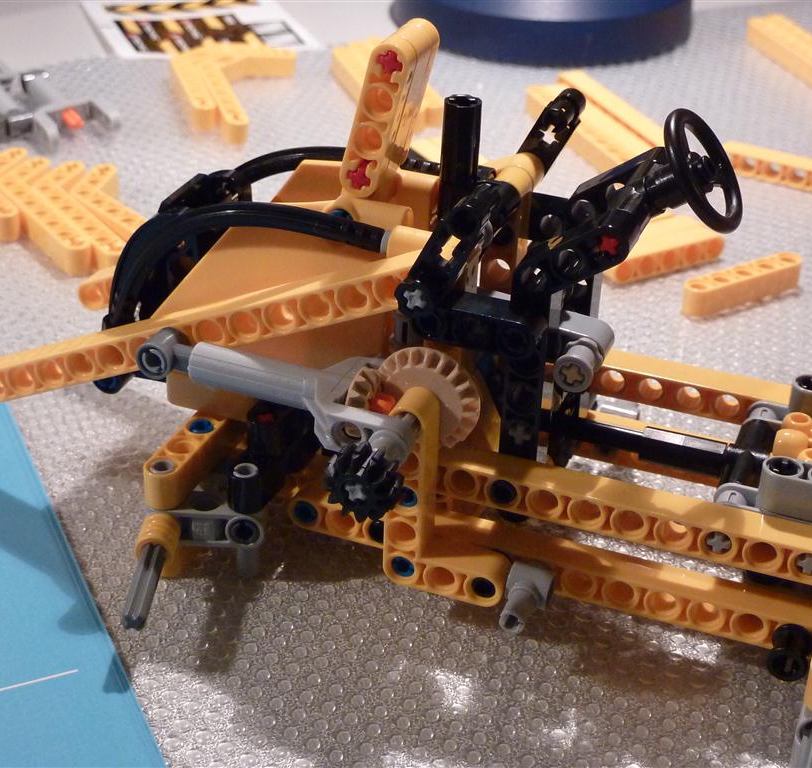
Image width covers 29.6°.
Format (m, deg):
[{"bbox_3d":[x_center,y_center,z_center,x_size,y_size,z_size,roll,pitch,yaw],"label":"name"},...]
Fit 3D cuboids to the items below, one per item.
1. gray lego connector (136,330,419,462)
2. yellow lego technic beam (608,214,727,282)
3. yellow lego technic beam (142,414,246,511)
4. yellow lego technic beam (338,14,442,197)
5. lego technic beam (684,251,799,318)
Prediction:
[{"bbox_3d":[-0.022,0.000,0.285,0.059,0.010,0.025,12,32,18],"label":"gray lego connector"},{"bbox_3d":[0.070,-0.038,0.435,0.040,0.008,0.016,-15,34,-26],"label":"yellow lego technic beam"},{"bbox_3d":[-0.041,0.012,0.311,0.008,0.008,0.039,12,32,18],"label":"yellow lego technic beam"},{"bbox_3d":[-0.003,-0.052,0.288,0.008,0.032,0.016,25,35,10],"label":"yellow lego technic beam"},{"bbox_3d":[0.091,-0.027,0.417,0.040,0.008,0.008,-16,35,-27],"label":"lego technic beam"}]

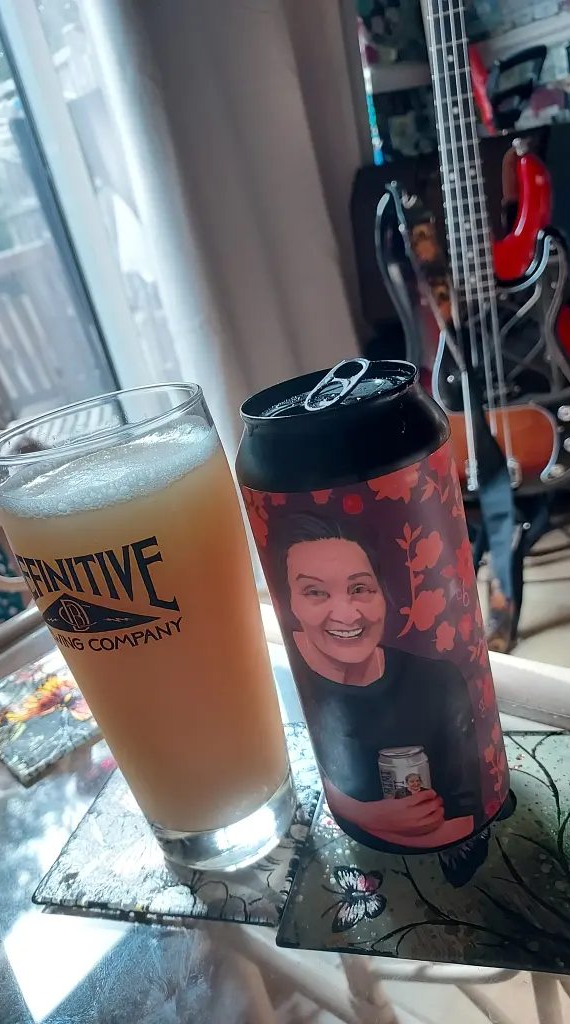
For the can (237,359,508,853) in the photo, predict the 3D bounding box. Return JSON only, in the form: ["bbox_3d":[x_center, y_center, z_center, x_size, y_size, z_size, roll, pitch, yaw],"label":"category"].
[{"bbox_3d":[0.031,0.034,0.237,0.066,0.158,0.066,-8,23,18],"label":"can"}]

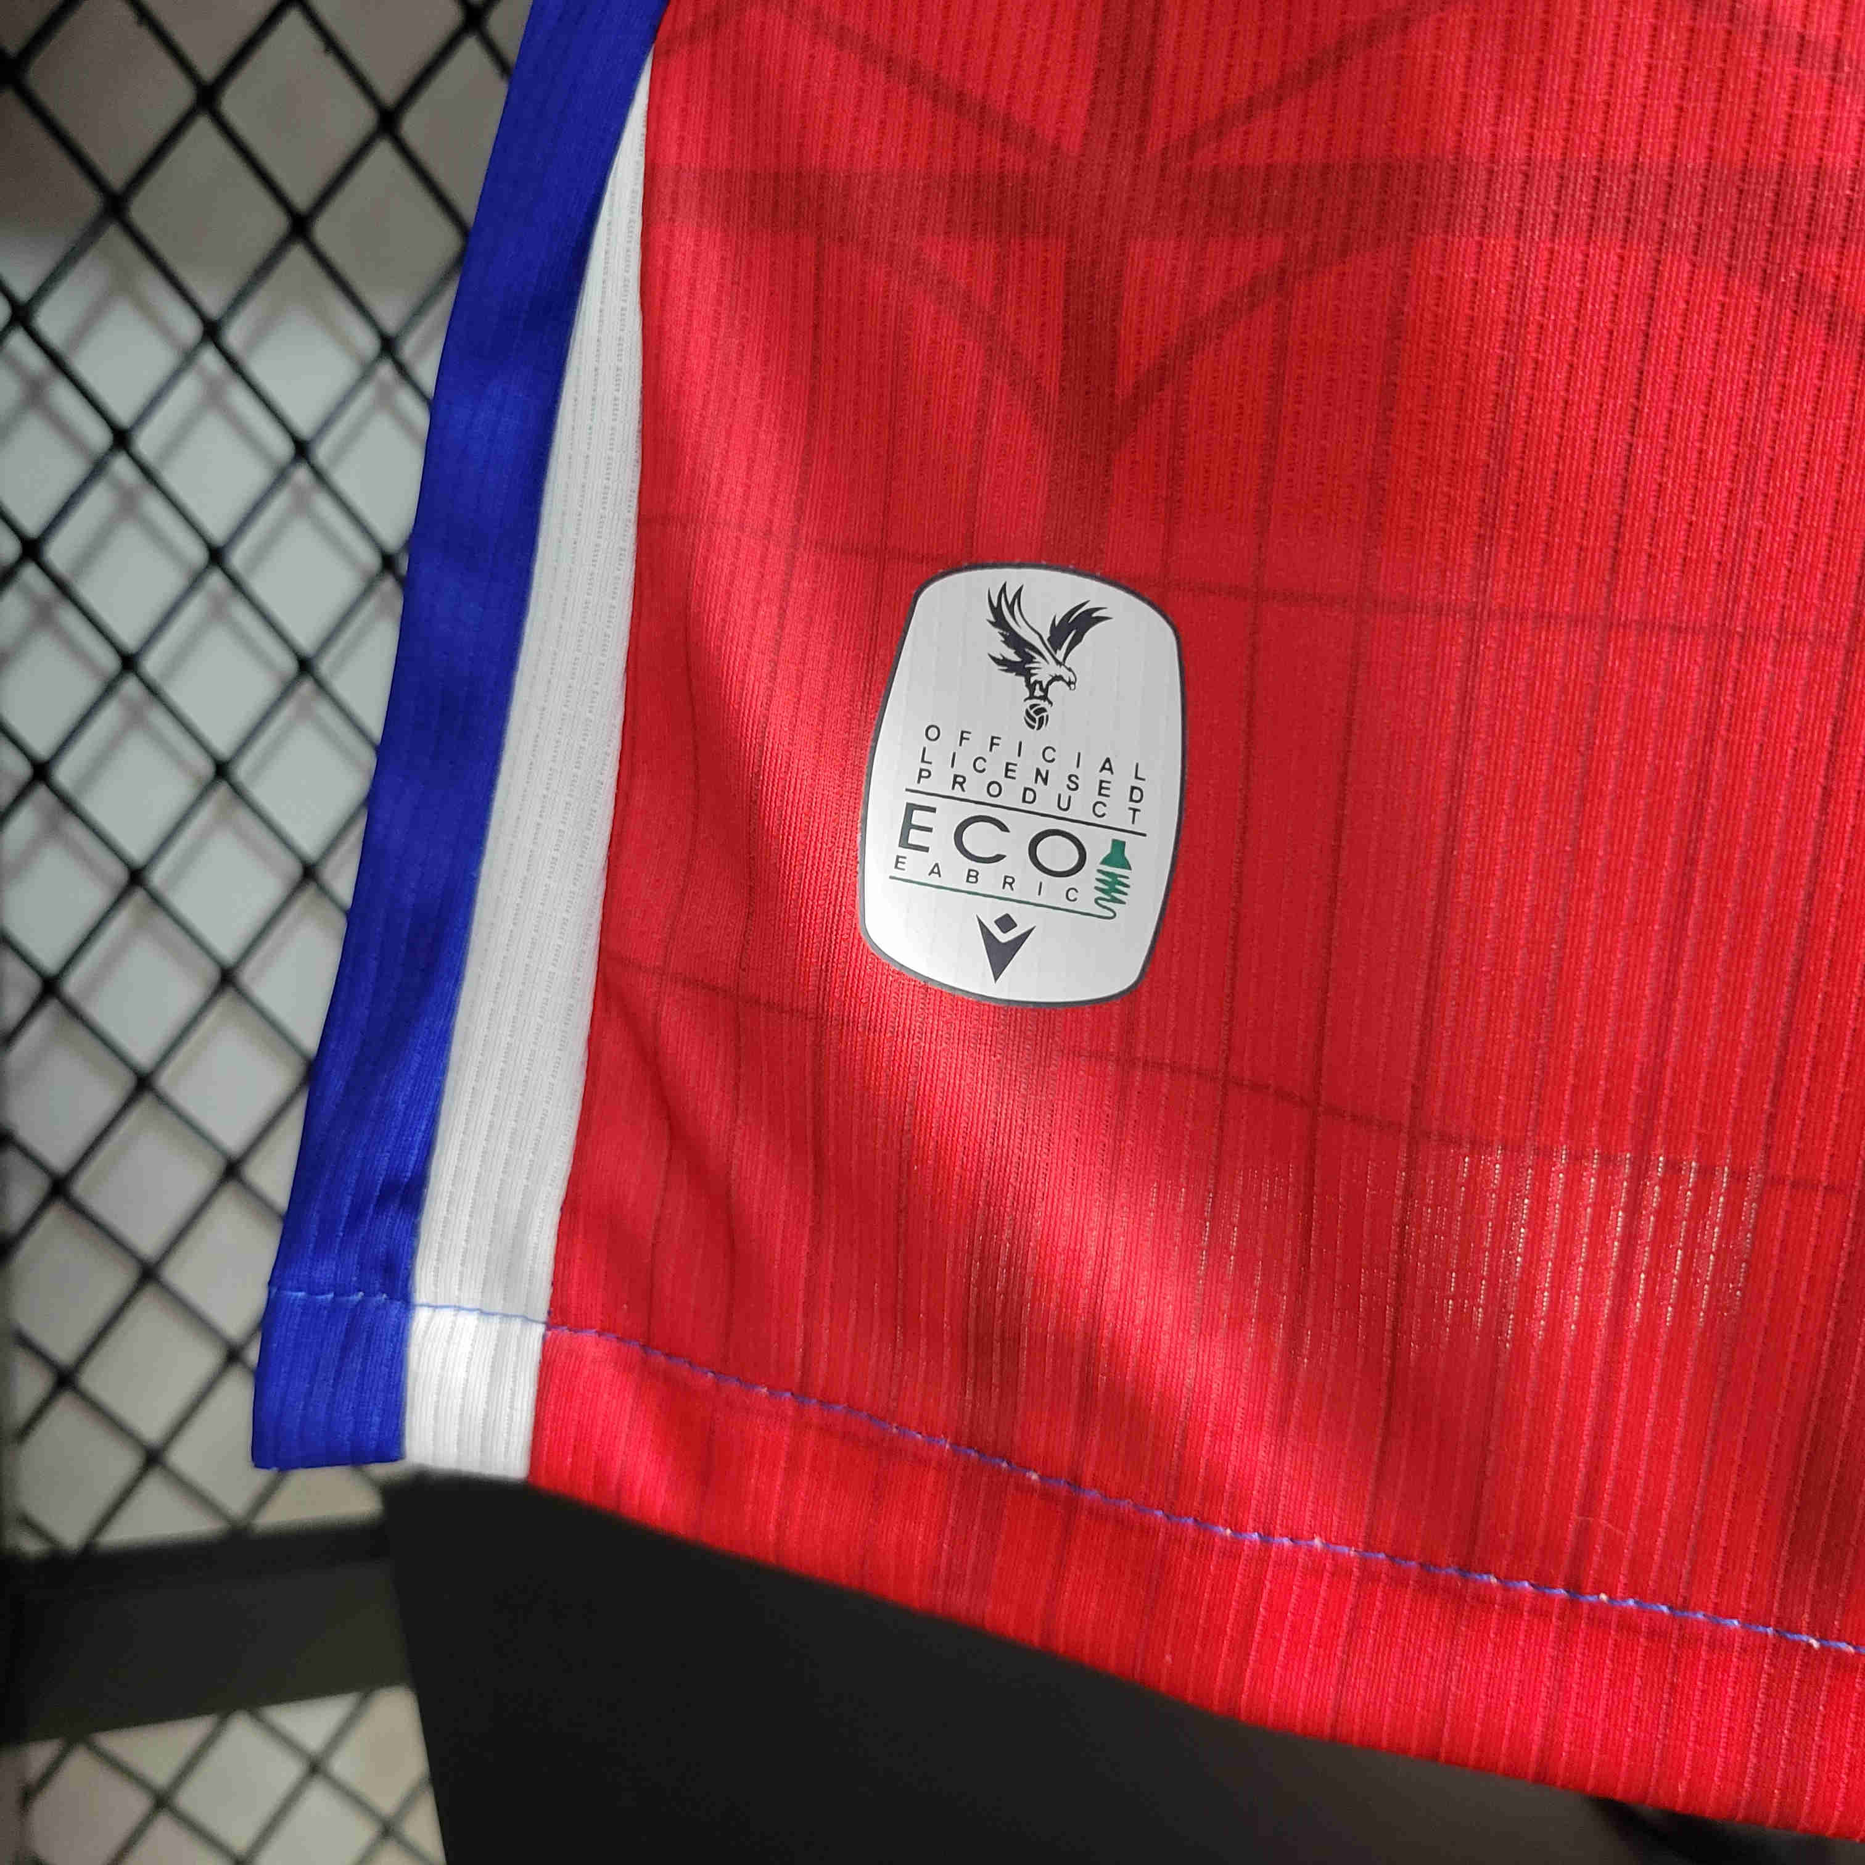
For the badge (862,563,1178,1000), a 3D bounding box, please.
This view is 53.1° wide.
[{"bbox_3d":[0.012,-0.019,0.250,0.044,0.060,0.002,13,17,20],"label":"badge"}]

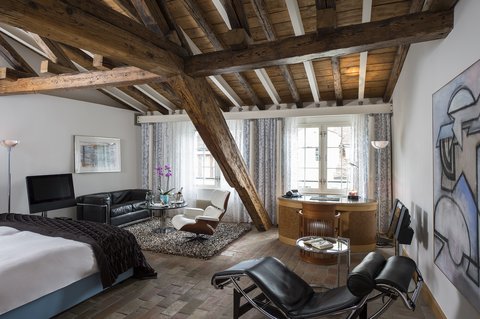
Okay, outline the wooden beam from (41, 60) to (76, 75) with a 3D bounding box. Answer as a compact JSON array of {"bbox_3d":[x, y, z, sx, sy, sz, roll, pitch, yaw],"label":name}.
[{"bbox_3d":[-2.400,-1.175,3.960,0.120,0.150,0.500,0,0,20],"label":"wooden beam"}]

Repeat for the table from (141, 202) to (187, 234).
[{"bbox_3d":[-1.433,1.114,5.606,0.850,0.470,0.850,0,0,0],"label":"table"}]

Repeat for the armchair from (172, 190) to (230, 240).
[{"bbox_3d":[-0.690,0.945,5.020,0.840,0.830,0.830,0,0,-24],"label":"armchair"}]

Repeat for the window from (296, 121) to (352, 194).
[{"bbox_3d":[1.712,-0.041,5.994,1.120,1.520,0.120,0,0,20],"label":"window"}]

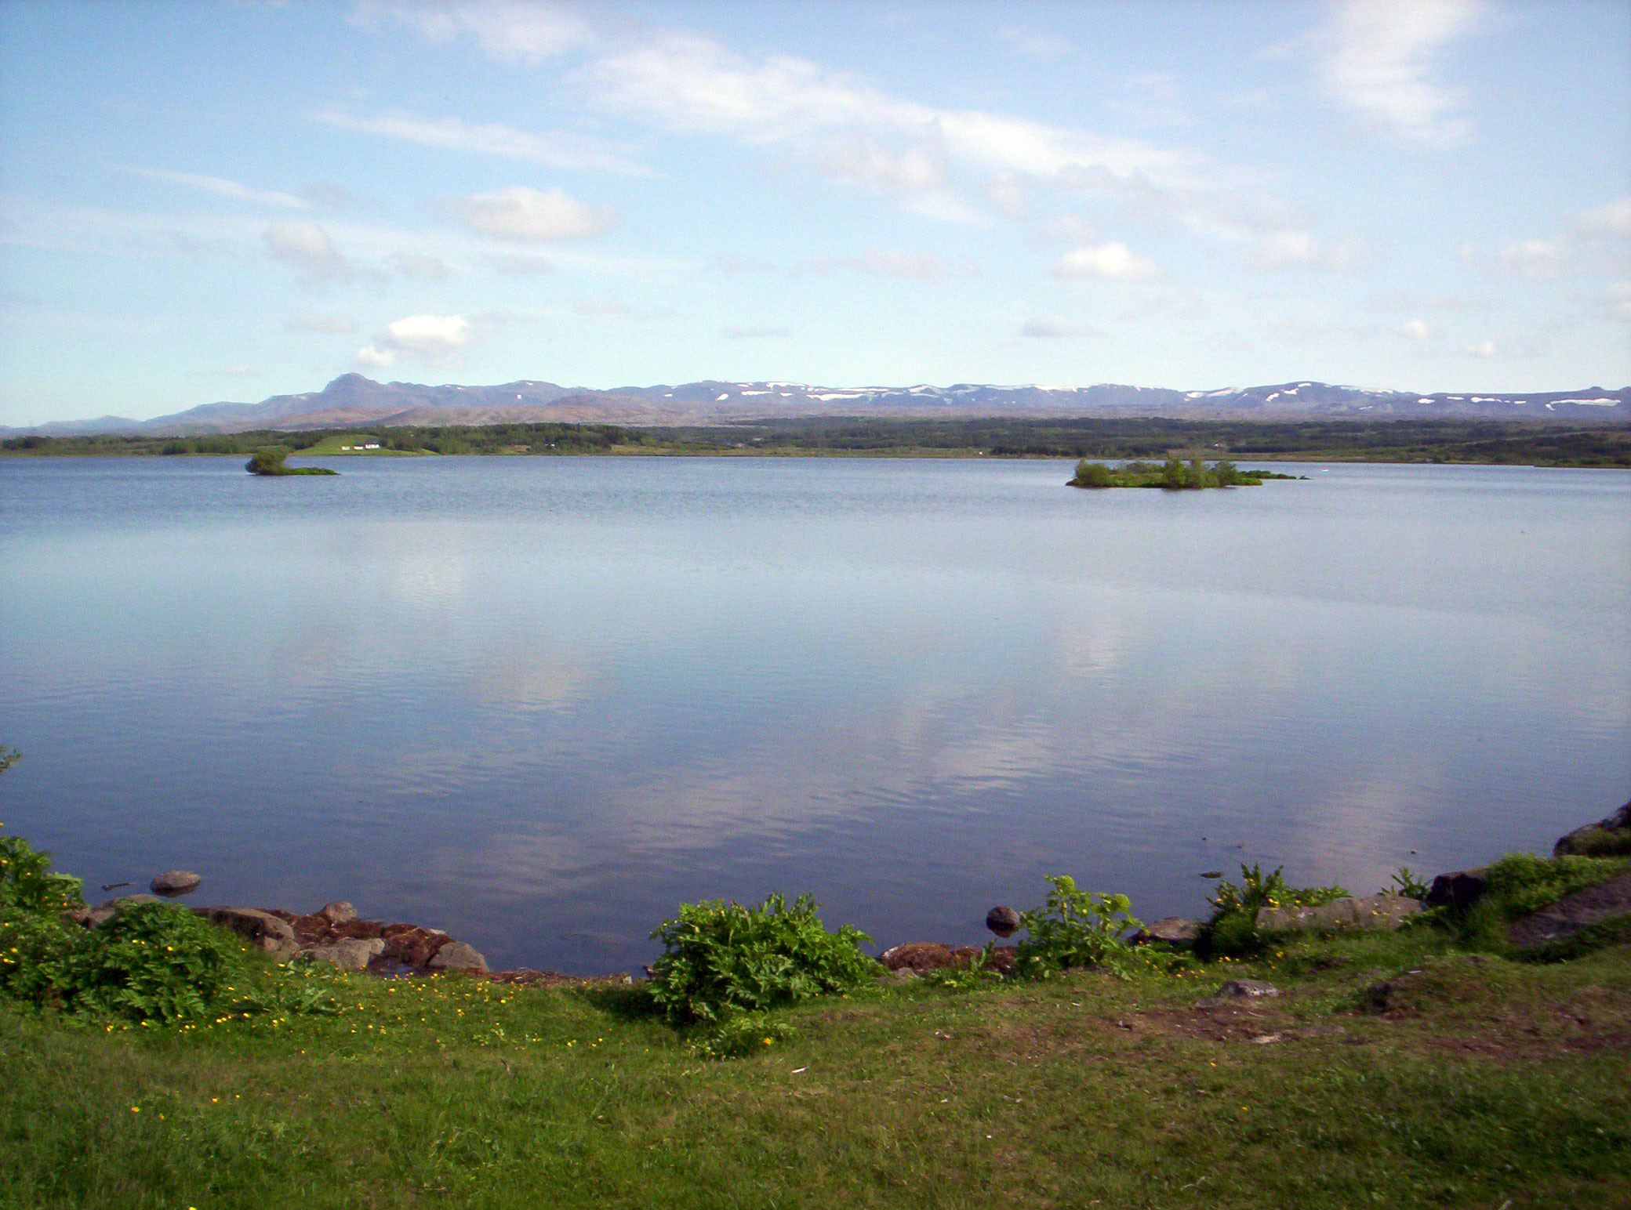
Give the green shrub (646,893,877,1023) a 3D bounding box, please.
[{"bbox_3d":[-0.200,1.300,6.500,0.850,0.430,0.720,0,5,0],"label":"green shrub"}]

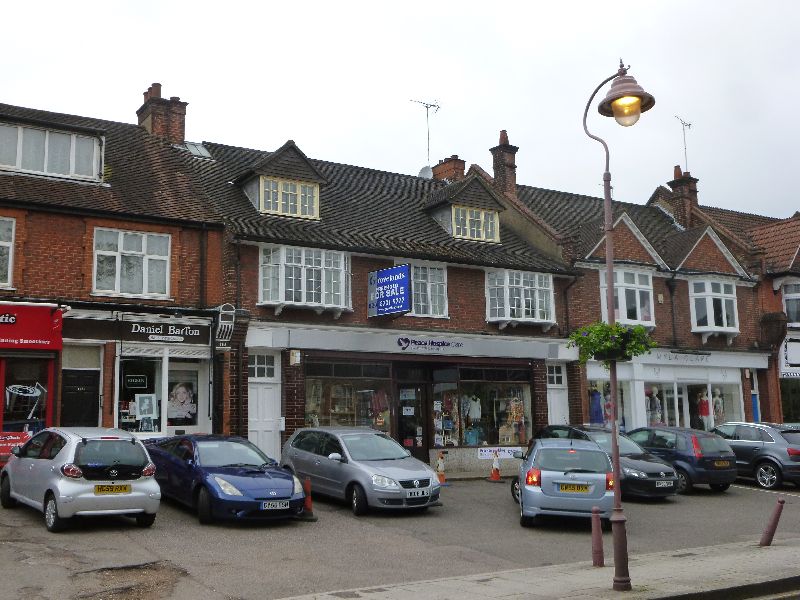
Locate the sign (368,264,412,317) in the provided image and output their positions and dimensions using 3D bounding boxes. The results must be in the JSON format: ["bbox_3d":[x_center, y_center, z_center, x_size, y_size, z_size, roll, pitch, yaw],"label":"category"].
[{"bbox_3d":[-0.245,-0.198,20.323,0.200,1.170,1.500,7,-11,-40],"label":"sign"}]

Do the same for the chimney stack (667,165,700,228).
[{"bbox_3d":[11.133,-3.949,32.508,0.820,2.524,0.850,4,-10,-28],"label":"chimney stack"}]

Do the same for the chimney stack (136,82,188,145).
[{"bbox_3d":[-7.011,-5.367,24.630,1.126,1.977,1.650,4,-10,-28],"label":"chimney stack"}]

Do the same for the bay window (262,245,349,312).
[{"bbox_3d":[-2.131,-0.500,19.902,2.450,1.527,0.450,4,-10,-30],"label":"bay window"}]

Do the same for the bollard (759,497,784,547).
[{"bbox_3d":[5.885,3.479,13.104,0.170,0.798,0.170,19,-1,-25],"label":"bollard"}]

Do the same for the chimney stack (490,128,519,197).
[{"bbox_3d":[3.351,-4.344,26.682,0.620,2.178,0.620,4,-10,-30],"label":"chimney stack"}]

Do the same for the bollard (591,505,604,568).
[{"bbox_3d":[2.621,3.141,11.058,0.155,0.758,0.155,-1,-9,0],"label":"bollard"}]

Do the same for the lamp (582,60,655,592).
[{"bbox_3d":[2.649,0.188,9.846,0.720,6.288,1.200,5,-10,-28],"label":"lamp"}]

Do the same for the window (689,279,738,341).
[{"bbox_3d":[10.850,0.264,28.391,2.300,1.895,0.460,5,-10,-31],"label":"window"}]

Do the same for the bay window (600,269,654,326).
[{"bbox_3d":[7.347,-0.035,26.316,2.320,1.756,0.460,5,-10,-31],"label":"bay window"}]

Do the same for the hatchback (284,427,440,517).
[{"bbox_3d":[-0.862,3.270,16.452,1.660,1.467,3.920,5,-7,-37],"label":"hatchback"}]

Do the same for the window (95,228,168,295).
[{"bbox_3d":[-6.075,-0.806,18.920,1.695,1.522,0.150,4,-10,-26],"label":"window"}]

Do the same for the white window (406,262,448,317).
[{"bbox_3d":[0.543,-0.257,21.618,1.560,1.409,0.160,4,-10,-28],"label":"white window"}]

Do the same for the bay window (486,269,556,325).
[{"bbox_3d":[3.443,0.014,22.887,2.242,1.469,0.420,4,-10,-28],"label":"bay window"}]

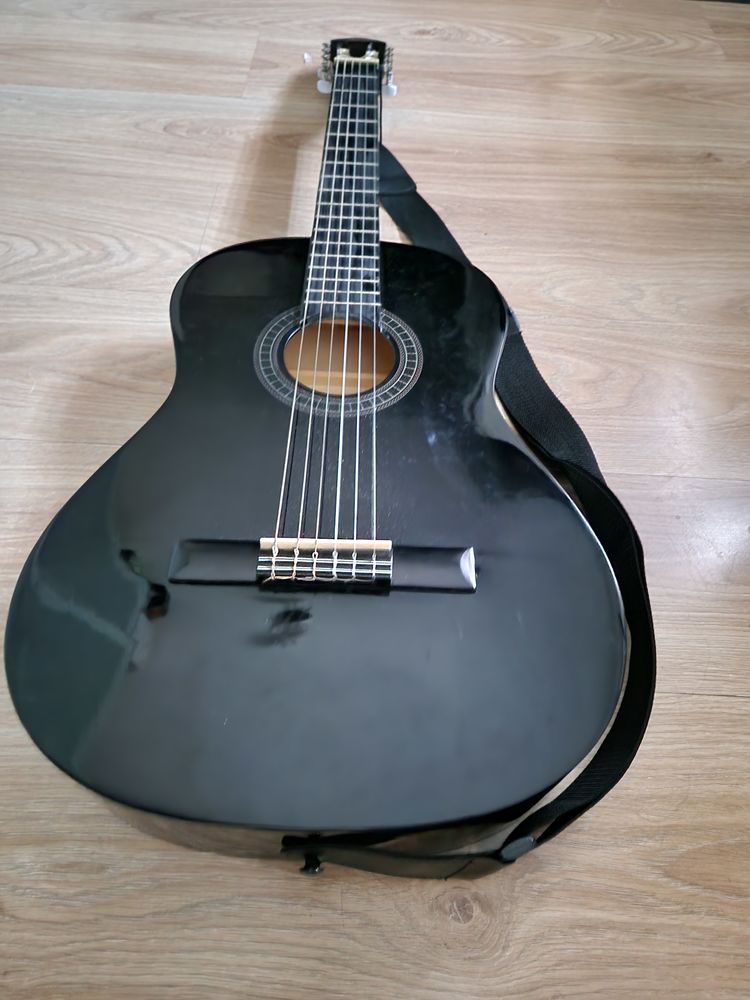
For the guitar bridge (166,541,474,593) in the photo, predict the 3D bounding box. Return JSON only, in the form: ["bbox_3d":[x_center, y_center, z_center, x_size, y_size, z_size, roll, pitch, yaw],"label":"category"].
[{"bbox_3d":[-0.031,0.041,0.406,0.187,0.011,0.031,2,57,-1],"label":"guitar bridge"}]

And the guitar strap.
[{"bbox_3d":[0.078,-0.128,0.599,0.255,0.072,0.820,2,57,-1],"label":"guitar strap"}]

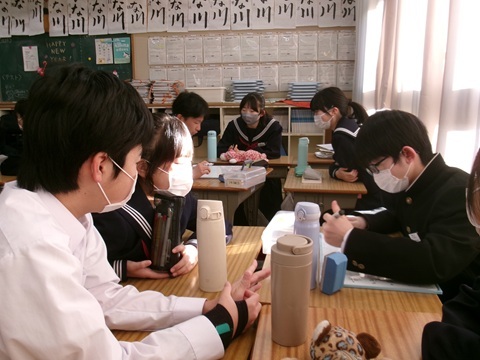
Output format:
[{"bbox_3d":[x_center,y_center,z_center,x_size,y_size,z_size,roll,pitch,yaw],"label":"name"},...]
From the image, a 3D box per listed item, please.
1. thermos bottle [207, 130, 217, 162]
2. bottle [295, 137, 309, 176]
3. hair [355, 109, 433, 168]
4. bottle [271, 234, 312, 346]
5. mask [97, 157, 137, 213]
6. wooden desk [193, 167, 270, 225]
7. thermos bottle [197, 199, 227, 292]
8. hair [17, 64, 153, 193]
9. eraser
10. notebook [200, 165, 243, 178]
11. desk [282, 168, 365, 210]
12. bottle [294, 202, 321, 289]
[{"bbox_3d":[-0.185,-0.221,3.273,0.063,0.197,0.063,0,11,0],"label":"thermos bottle"},{"bbox_3d":[0.349,-0.132,2.797,0.065,0.206,0.065,0,11,0],"label":"bottle"},{"bbox_3d":[0.432,-0.116,1.400,0.215,0.175,0.180,-19,10,4],"label":"hair"},{"bbox_3d":[0.101,0.214,0.966,0.077,0.197,0.077,0,11,0],"label":"bottle"},{"bbox_3d":[-0.223,0.011,0.885,0.110,0.100,0.145,5,6,-39],"label":"mask"},{"bbox_3d":[-0.078,0.328,2.785,0.400,0.700,0.600,3,11,15],"label":"wooden desk"},{"bbox_3d":[-0.068,0.157,1.209,0.066,0.217,0.070,0,11,0],"label":"thermos bottle"},{"bbox_3d":[-0.266,-0.089,0.860,0.220,0.205,0.185,5,6,-39],"label":"hair"},{"bbox_3d":[0.227,0.222,1.211,0.050,0.092,0.042,-5,15,-43],"label":"eraser"},{"bbox_3d":[-0.107,-0.049,2.885,0.260,0.004,0.360,3,11,15],"label":"notebook"},{"bbox_3d":[0.436,0.338,2.749,0.400,0.700,0.600,1,11,5],"label":"desk"},{"bbox_3d":[0.165,0.161,1.220,0.065,0.209,0.070,0,11,0],"label":"bottle"}]

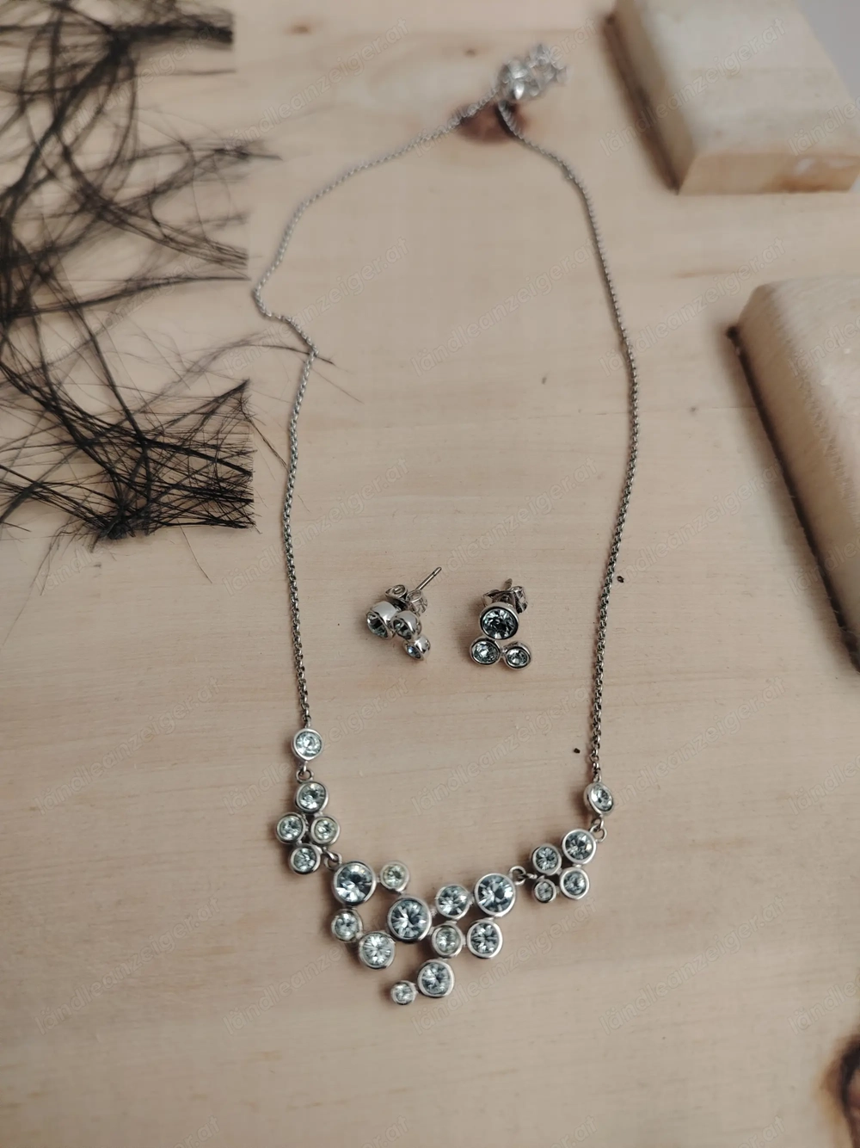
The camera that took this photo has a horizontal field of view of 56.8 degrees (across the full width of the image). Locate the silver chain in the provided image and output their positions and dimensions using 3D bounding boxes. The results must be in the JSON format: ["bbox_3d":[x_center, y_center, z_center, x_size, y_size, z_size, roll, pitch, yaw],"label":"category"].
[{"bbox_3d":[0.002,-0.049,0.162,0.077,0.004,0.187,-4,61,-4],"label":"silver chain"}]

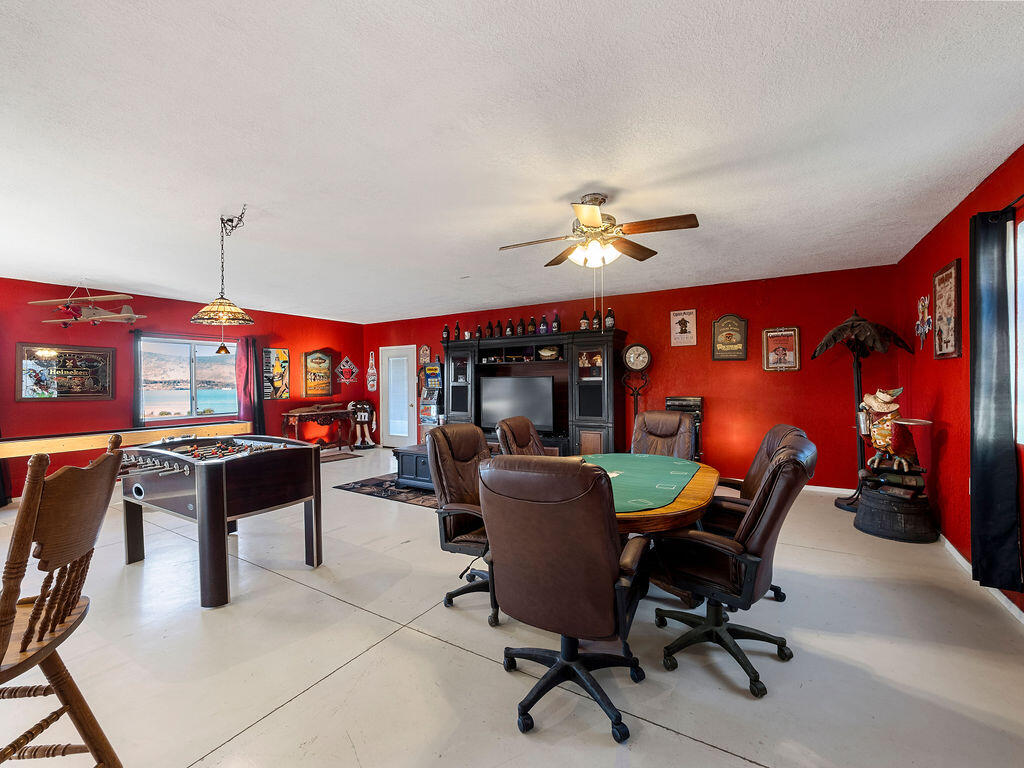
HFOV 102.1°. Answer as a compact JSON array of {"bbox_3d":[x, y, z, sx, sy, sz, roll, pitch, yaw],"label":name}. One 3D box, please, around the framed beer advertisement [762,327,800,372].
[{"bbox_3d":[3.359,-0.429,5.165,0.392,0.535,0.040,0,0,30],"label":"framed beer advertisement"}]

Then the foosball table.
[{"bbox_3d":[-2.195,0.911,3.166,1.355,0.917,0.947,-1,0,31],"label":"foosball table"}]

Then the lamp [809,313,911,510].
[{"bbox_3d":[3.629,0.270,4.330,1.000,2.080,1.000,0,0,30],"label":"lamp"}]

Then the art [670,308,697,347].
[{"bbox_3d":[2.350,-0.761,5.671,0.339,0.488,0.030,-1,0,31],"label":"art"}]

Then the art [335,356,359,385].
[{"bbox_3d":[-3.445,-0.281,8.677,0.025,0.591,0.589,0,1,32],"label":"art"}]

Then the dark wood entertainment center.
[{"bbox_3d":[0.271,0.293,6.554,2.930,2.070,0.660,0,0,30],"label":"dark wood entertainment center"}]

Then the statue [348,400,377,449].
[{"bbox_3d":[-3.107,0.848,8.659,0.580,1.000,0.420,-1,0,-18],"label":"statue"}]

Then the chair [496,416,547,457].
[{"bbox_3d":[0.292,0.795,3.111,0.737,1.076,0.658,-1,0,34],"label":"chair"}]

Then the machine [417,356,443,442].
[{"bbox_3d":[-1.353,0.408,7.561,0.450,1.860,0.520,0,0,30],"label":"machine"}]

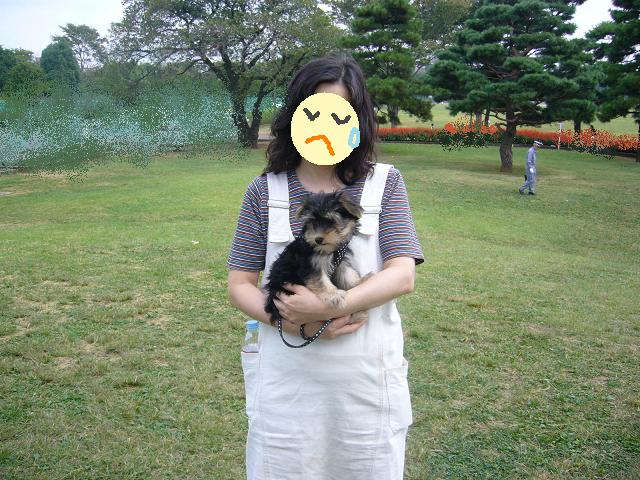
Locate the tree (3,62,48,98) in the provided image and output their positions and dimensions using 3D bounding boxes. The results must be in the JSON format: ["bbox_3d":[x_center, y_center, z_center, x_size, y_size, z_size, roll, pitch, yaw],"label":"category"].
[{"bbox_3d":[-21.403,-10.189,47.028,3.600,5.270,3.600,0,8,0],"label":"tree"}]

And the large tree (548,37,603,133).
[{"bbox_3d":[16.208,-9.606,41.050,3.900,6.390,3.900,0,8,0],"label":"large tree"}]

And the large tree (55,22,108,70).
[{"bbox_3d":[-24.516,-17.091,66.240,5.700,9.970,5.500,0,8,0],"label":"large tree"}]

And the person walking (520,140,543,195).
[{"bbox_3d":[6.338,-2.159,19.390,0.660,1.610,0.520,1,8,10],"label":"person walking"}]

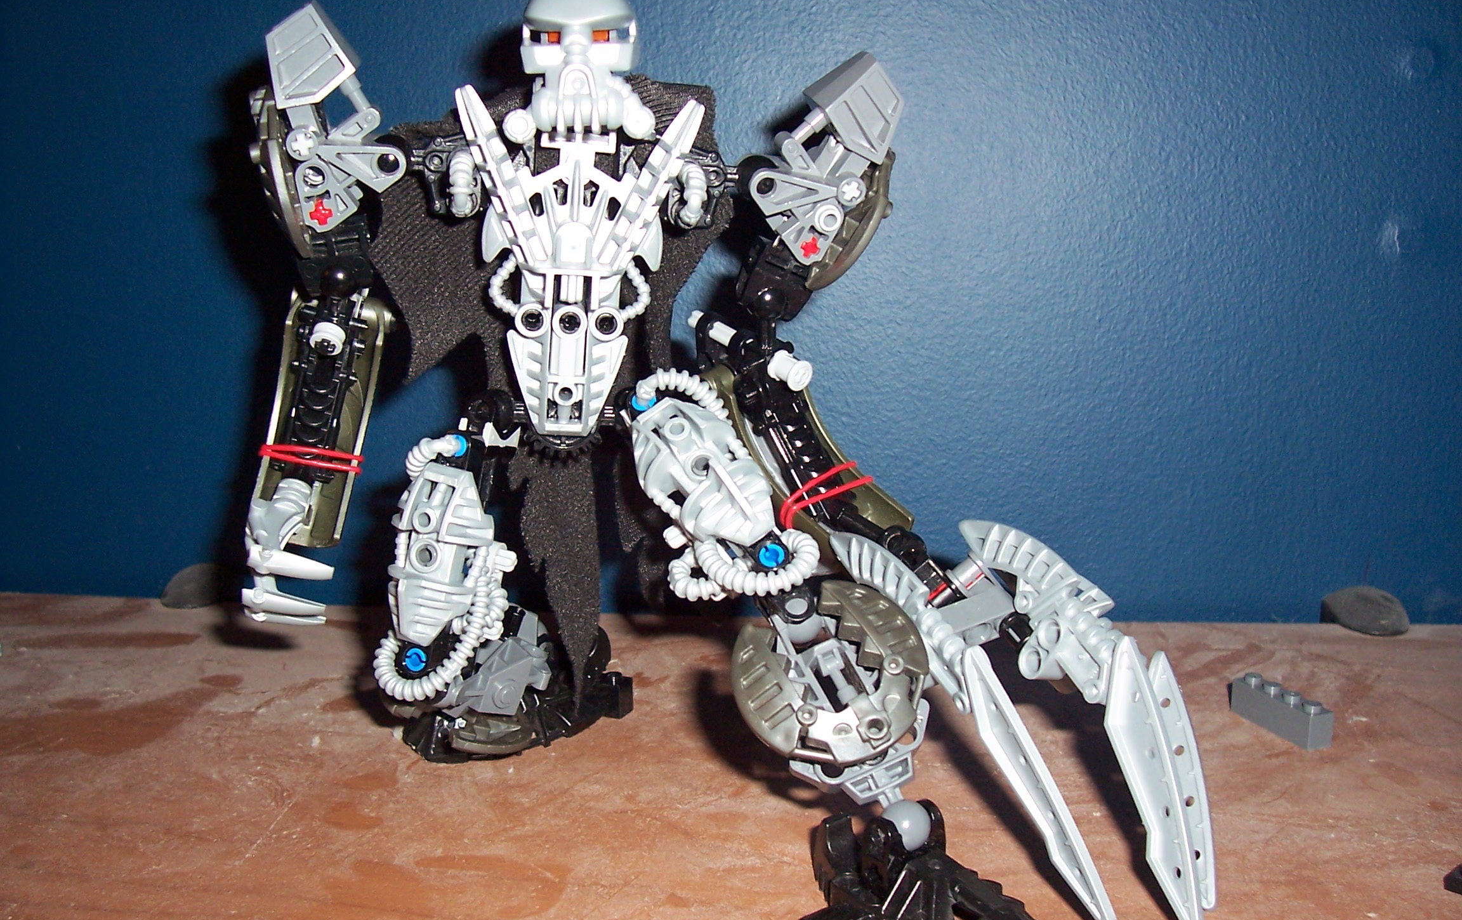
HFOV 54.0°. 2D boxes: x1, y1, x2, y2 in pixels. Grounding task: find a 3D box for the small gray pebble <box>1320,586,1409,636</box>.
[{"bbox_3d":[0.214,0.050,0.490,0.029,0.015,0.018,1,10,6],"label":"small gray pebble"}]

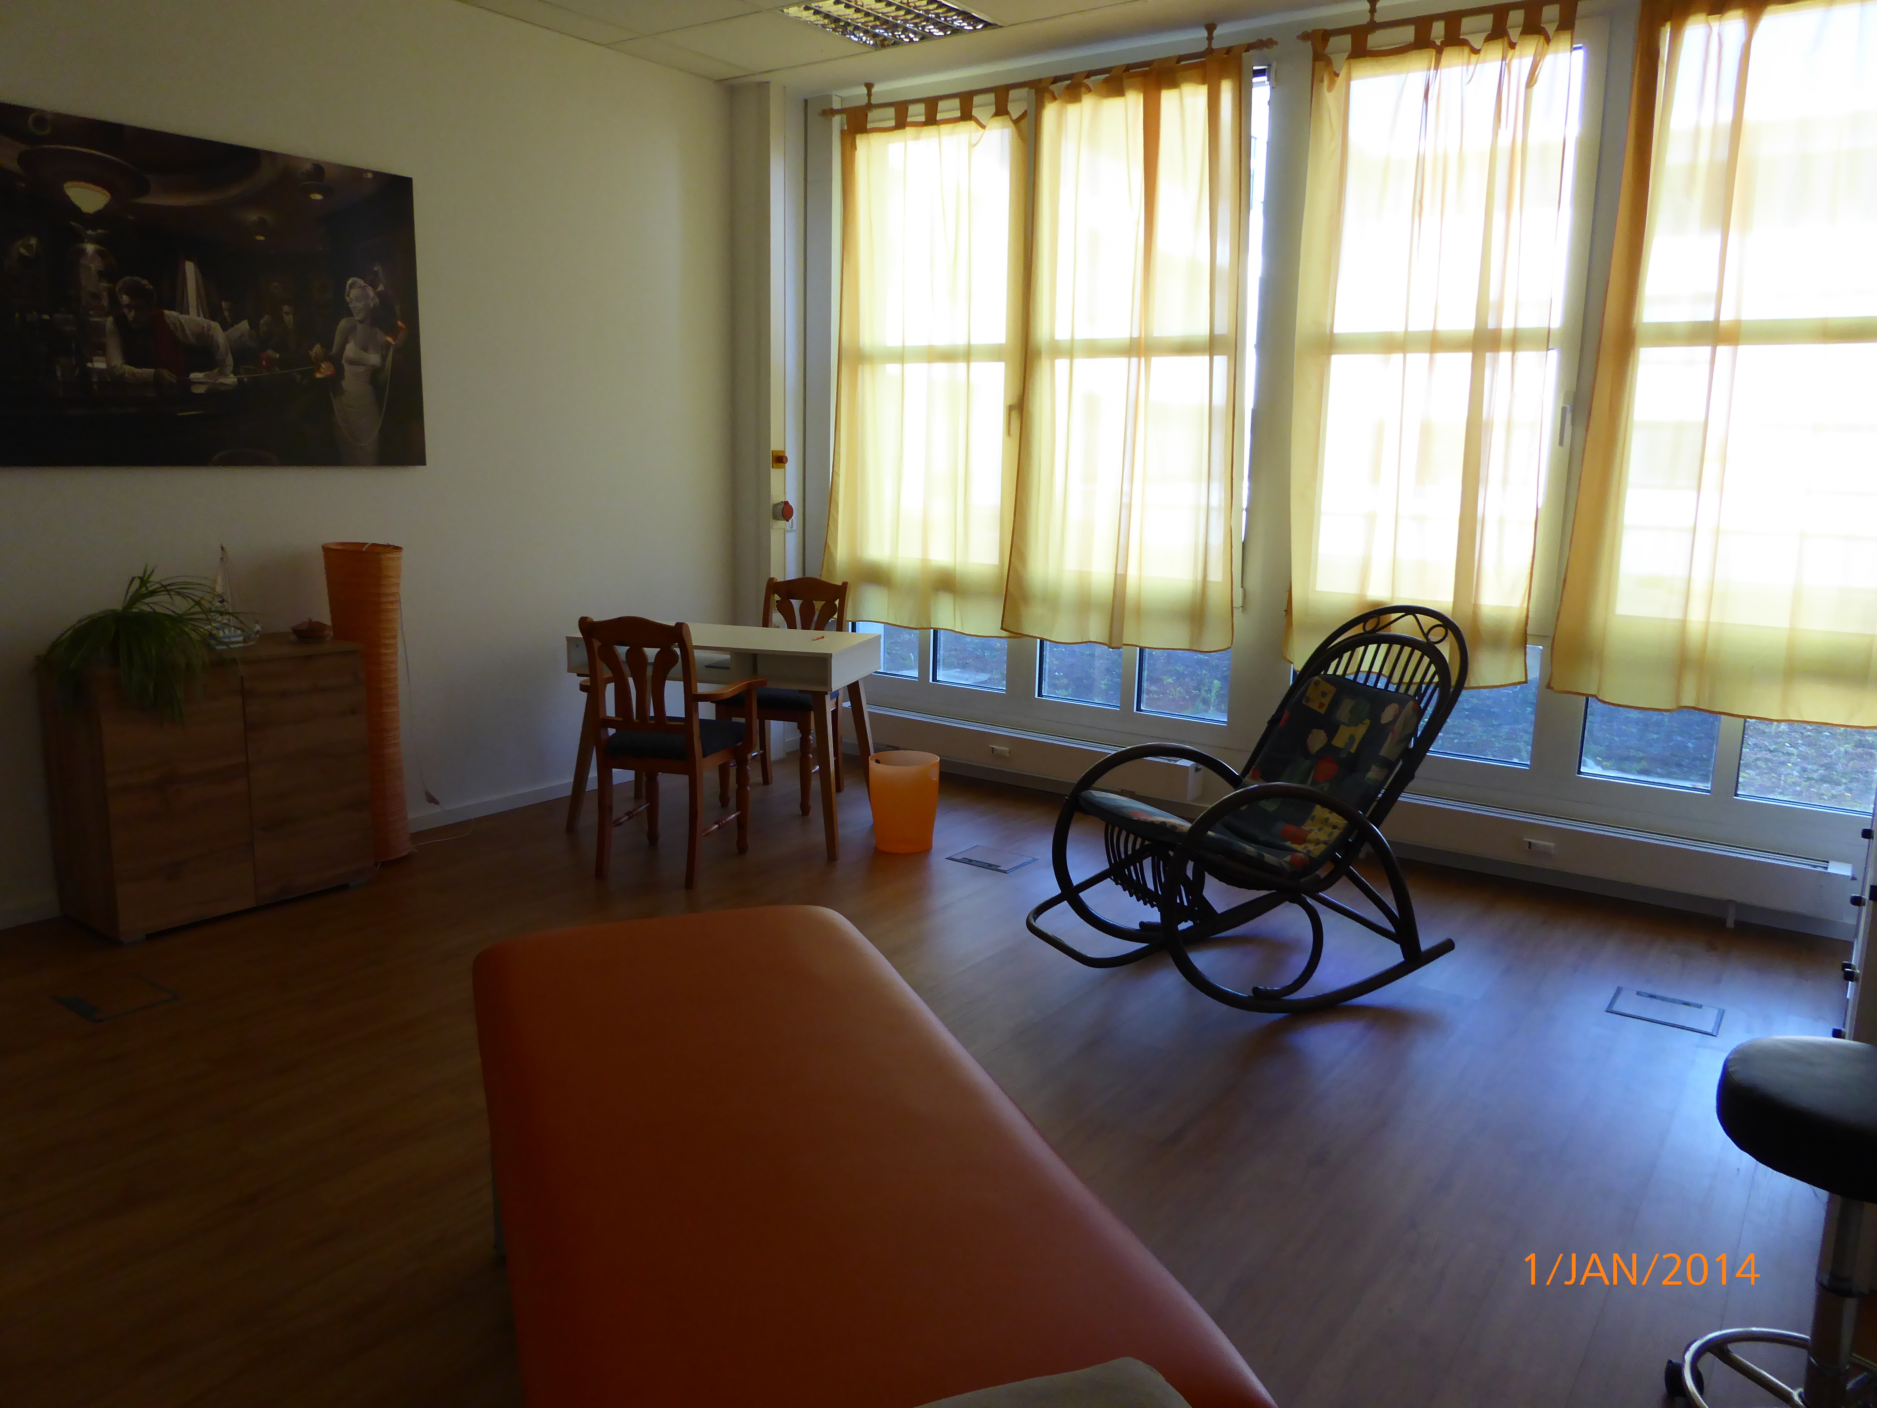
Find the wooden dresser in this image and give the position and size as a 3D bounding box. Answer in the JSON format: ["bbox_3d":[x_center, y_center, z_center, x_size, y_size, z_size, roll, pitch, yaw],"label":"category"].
[{"bbox_3d":[-2.361,0.240,4.267,0.386,0.828,0.790,10,14,37],"label":"wooden dresser"}]

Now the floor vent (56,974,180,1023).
[{"bbox_3d":[-2.248,0.798,3.560,0.260,0.010,0.200,9,14,36],"label":"floor vent"}]

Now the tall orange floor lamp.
[{"bbox_3d":[-2.063,0.001,4.724,0.285,1.135,0.285,9,14,36],"label":"tall orange floor lamp"}]

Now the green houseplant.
[{"bbox_3d":[-2.439,-0.171,3.952,0.450,0.460,0.540,10,14,37],"label":"green houseplant"}]

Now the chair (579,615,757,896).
[{"bbox_3d":[-0.969,0.129,4.673,0.540,0.950,0.570,4,12,15],"label":"chair"}]

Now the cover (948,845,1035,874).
[{"bbox_3d":[0.204,0.585,4.932,0.265,0.010,0.200,9,14,36],"label":"cover"}]

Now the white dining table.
[{"bbox_3d":[-0.845,0.112,5.239,1.110,0.770,0.575,4,12,15],"label":"white dining table"}]

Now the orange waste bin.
[{"bbox_3d":[-0.130,0.383,5.035,0.278,0.350,0.278,1,11,0],"label":"orange waste bin"}]

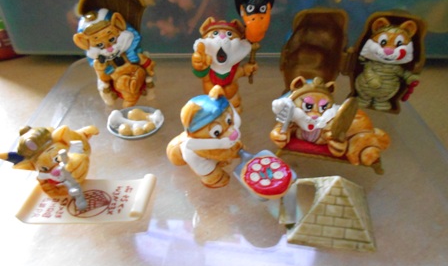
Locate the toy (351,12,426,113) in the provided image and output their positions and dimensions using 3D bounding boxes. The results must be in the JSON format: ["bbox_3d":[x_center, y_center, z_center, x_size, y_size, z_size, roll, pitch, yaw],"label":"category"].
[{"bbox_3d":[0.071,-0.032,0.148,0.026,0.041,0.018,18,38,25],"label":"toy"}]

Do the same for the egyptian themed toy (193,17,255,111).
[{"bbox_3d":[0.000,-0.029,0.144,0.026,0.040,0.021,2,36,2],"label":"egyptian themed toy"}]

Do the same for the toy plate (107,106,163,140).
[{"bbox_3d":[-0.037,-0.005,0.140,0.022,0.006,0.022,0,36,0],"label":"toy plate"}]

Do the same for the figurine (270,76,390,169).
[{"bbox_3d":[0.038,-0.006,0.118,0.039,0.032,0.021,9,37,13],"label":"figurine"}]

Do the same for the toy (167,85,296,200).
[{"bbox_3d":[0.002,0.002,0.107,0.040,0.033,0.025,20,40,25],"label":"toy"}]

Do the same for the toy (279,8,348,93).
[{"bbox_3d":[0.039,-0.035,0.151,0.028,0.041,0.012,4,34,6],"label":"toy"}]

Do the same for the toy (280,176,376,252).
[{"bbox_3d":[0.030,0.018,0.100,0.026,0.015,0.025,6,36,8],"label":"toy"}]

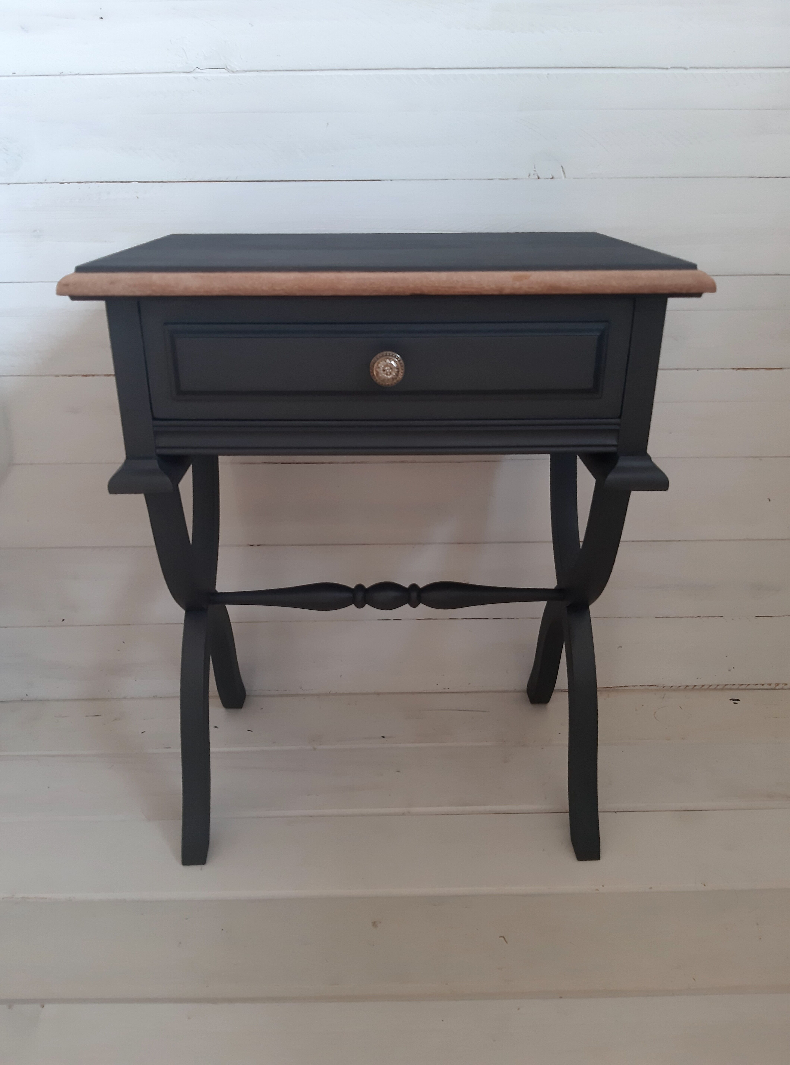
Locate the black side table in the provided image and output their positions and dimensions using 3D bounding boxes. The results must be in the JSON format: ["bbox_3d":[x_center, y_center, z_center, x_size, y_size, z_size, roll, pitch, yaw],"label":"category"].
[{"bbox_3d":[-0.008,0.015,0.978,0.540,0.668,0.374,-1,24,-1],"label":"black side table"}]

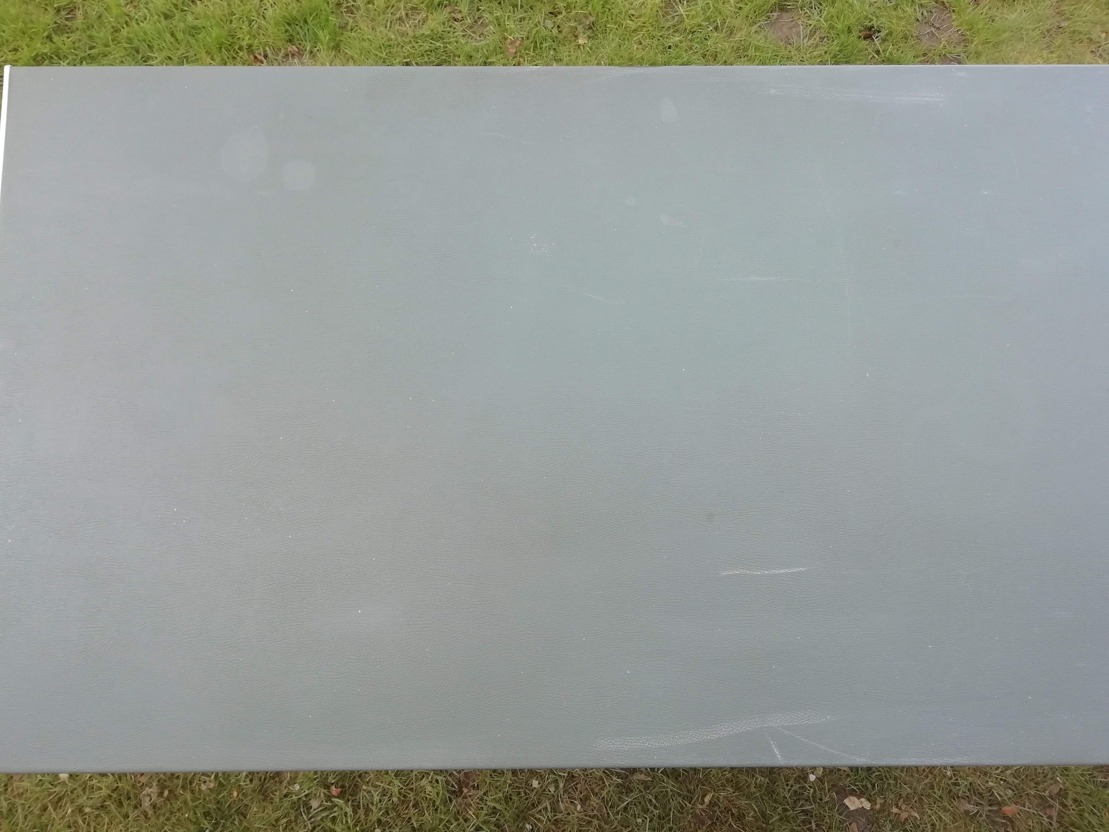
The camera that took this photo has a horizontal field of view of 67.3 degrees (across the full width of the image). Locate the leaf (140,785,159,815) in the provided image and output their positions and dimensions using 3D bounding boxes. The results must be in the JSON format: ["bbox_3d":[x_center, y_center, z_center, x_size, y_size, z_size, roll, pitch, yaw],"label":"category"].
[{"bbox_3d":[-0.649,0.616,1.336,0.028,0.014,0.045,8,84,1],"label":"leaf"}]

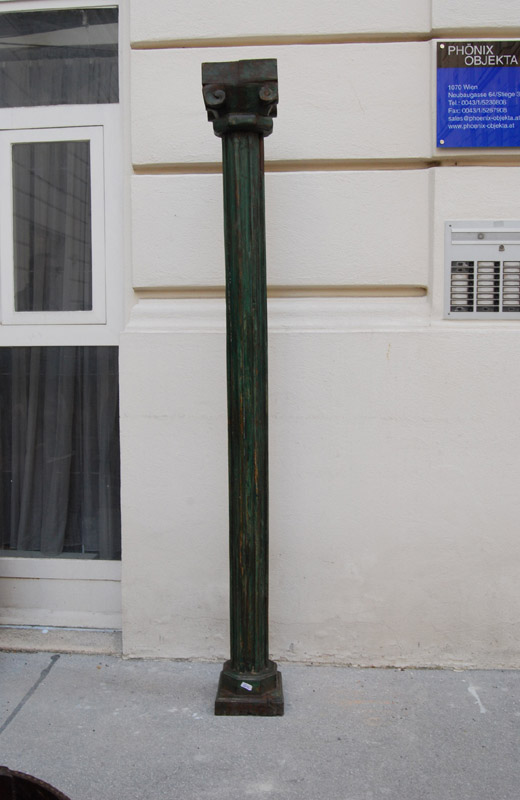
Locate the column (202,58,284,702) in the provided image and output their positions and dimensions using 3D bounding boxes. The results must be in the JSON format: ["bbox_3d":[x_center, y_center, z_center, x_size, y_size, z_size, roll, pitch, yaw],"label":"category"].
[{"bbox_3d":[-0.045,-0.028,2.746,0.262,2.266,0.258,-1,2,3],"label":"column"}]

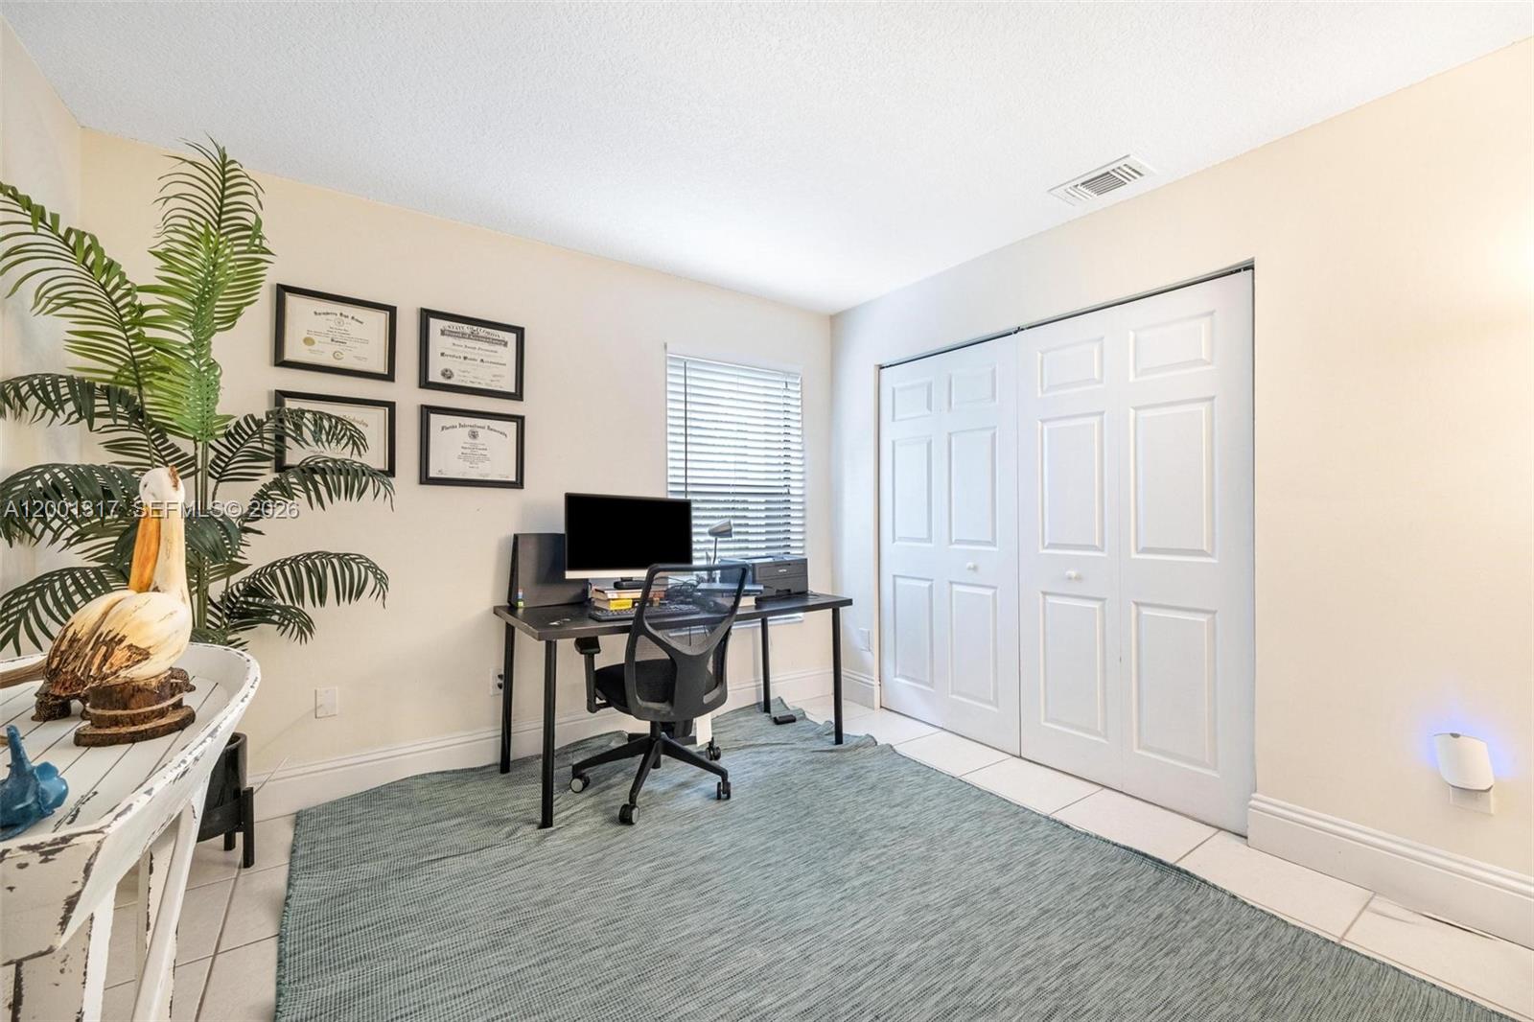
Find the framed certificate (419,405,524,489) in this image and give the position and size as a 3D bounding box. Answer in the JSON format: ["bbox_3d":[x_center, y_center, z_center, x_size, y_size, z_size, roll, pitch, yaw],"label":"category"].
[{"bbox_3d":[-1.290,-0.274,2.632,0.418,0.336,0.022,0,0,-35],"label":"framed certificate"}]

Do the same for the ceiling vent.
[{"bbox_3d":[1.282,-1.253,2.289,0.205,0.020,0.300,0,0,-36],"label":"ceiling vent"}]

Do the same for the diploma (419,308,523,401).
[{"bbox_3d":[-1.291,-0.680,2.634,0.417,0.338,0.022,0,0,-35],"label":"diploma"}]

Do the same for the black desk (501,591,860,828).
[{"bbox_3d":[-0.403,0.798,2.831,1.500,0.730,0.750,0,0,-35],"label":"black desk"}]

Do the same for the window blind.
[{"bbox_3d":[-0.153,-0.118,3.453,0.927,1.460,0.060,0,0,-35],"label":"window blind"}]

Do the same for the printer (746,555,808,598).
[{"bbox_3d":[-0.020,0.352,3.286,0.356,0.183,0.360,0,0,-35],"label":"printer"}]

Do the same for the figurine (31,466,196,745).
[{"bbox_3d":[-0.980,0.131,0.906,0.130,0.405,0.190,0,0,7],"label":"figurine"}]

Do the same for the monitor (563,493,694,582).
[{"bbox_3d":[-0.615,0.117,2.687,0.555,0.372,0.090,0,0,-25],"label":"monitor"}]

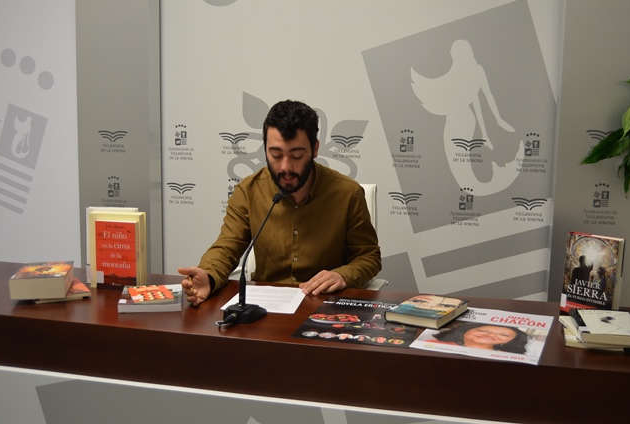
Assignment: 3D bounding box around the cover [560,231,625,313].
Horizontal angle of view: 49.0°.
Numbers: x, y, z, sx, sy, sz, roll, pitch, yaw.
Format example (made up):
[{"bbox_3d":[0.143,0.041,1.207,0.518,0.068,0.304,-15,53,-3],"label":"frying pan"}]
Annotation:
[{"bbox_3d":[0.768,0.185,1.916,0.035,0.234,0.150,-2,8,-40],"label":"cover"}]

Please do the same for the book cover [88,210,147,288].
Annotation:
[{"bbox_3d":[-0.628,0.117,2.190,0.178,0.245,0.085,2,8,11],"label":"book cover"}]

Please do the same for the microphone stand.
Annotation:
[{"bbox_3d":[-0.159,0.119,1.940,0.090,0.325,0.280,4,8,20],"label":"microphone stand"}]

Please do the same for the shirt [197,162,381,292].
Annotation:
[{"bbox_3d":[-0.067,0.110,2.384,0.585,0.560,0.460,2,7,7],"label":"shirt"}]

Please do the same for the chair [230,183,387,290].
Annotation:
[{"bbox_3d":[-0.059,0.435,2.524,0.600,1.040,0.620,3,8,14],"label":"chair"}]

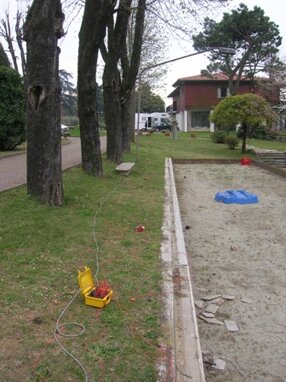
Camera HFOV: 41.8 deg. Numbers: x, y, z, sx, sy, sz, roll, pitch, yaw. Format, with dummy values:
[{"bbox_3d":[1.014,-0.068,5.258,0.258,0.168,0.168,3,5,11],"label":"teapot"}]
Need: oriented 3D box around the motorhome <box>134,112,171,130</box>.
[{"bbox_3d":[1.728,-11.071,59.995,6.100,2.950,2.250,0,10,0],"label":"motorhome"}]

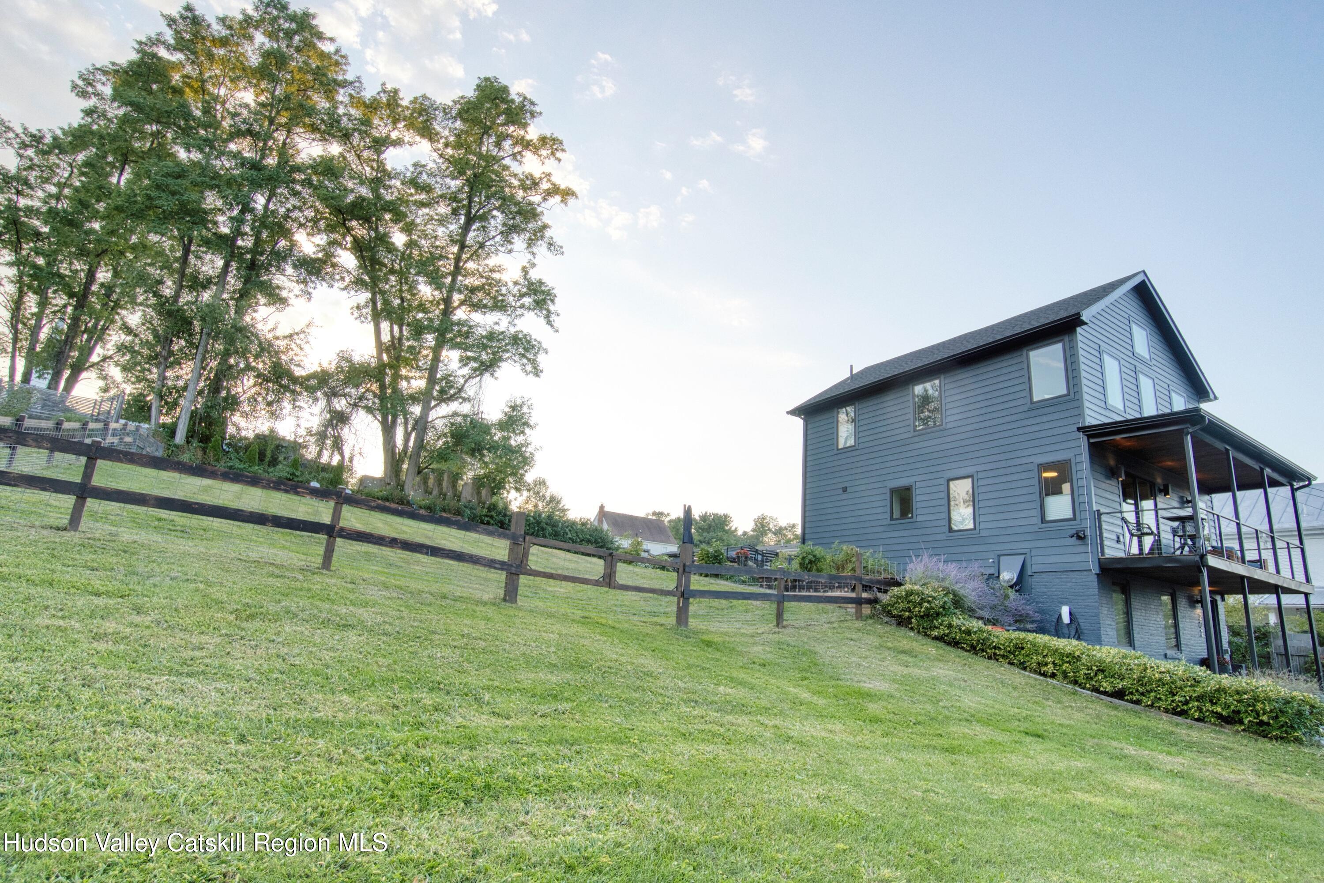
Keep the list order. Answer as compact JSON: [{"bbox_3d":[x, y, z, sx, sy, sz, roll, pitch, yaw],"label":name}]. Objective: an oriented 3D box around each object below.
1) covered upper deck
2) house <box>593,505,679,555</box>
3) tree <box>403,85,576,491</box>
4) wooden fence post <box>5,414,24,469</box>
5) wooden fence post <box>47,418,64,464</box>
[{"bbox_3d":[13.096,1.781,13.133,7.735,3.118,2.047,13,-16,-29],"label":"covered upper deck"},{"bbox_3d":[-4.261,13.944,84.389,10.900,7.000,8.000,13,-16,-30],"label":"house"},{"bbox_3d":[-9.048,-8.393,26.611,8.291,22.282,7.877,11,-15,-21],"label":"tree"},{"bbox_3d":[-14.035,0.006,11.992,0.092,1.150,0.092,15,-16,-34],"label":"wooden fence post"},{"bbox_3d":[-15.436,0.002,14.043,0.092,1.150,0.092,15,-16,-34],"label":"wooden fence post"}]

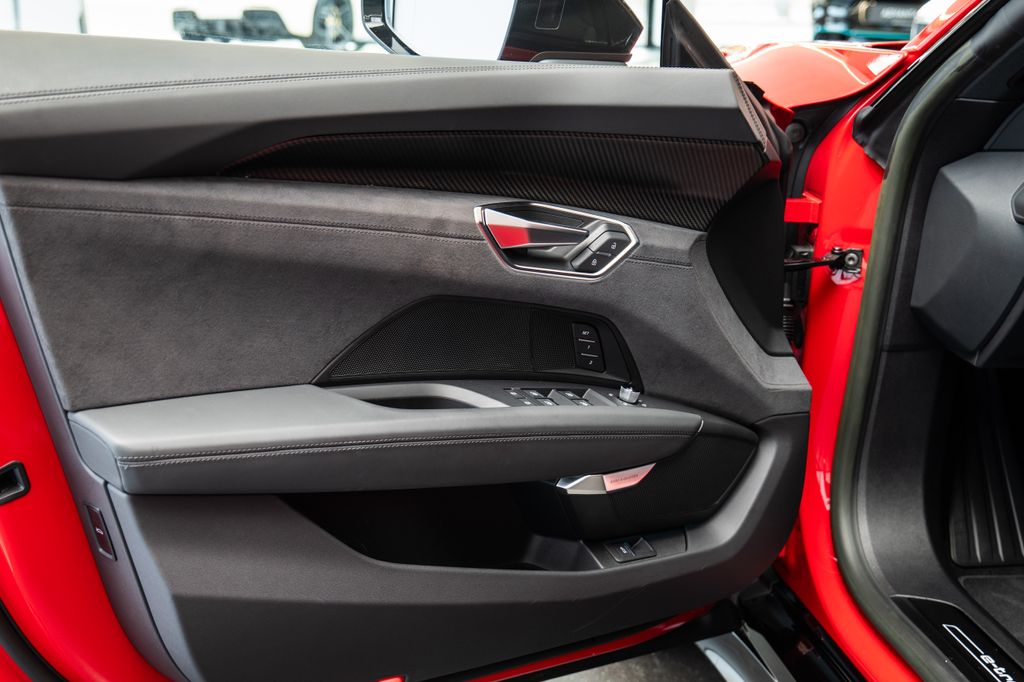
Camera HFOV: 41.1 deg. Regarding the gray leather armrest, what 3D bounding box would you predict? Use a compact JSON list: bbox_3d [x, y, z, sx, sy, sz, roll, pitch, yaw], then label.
[{"bbox_3d":[-0.105,0.093,1.370,0.636,0.070,0.130,0,14,-26],"label":"gray leather armrest"}]

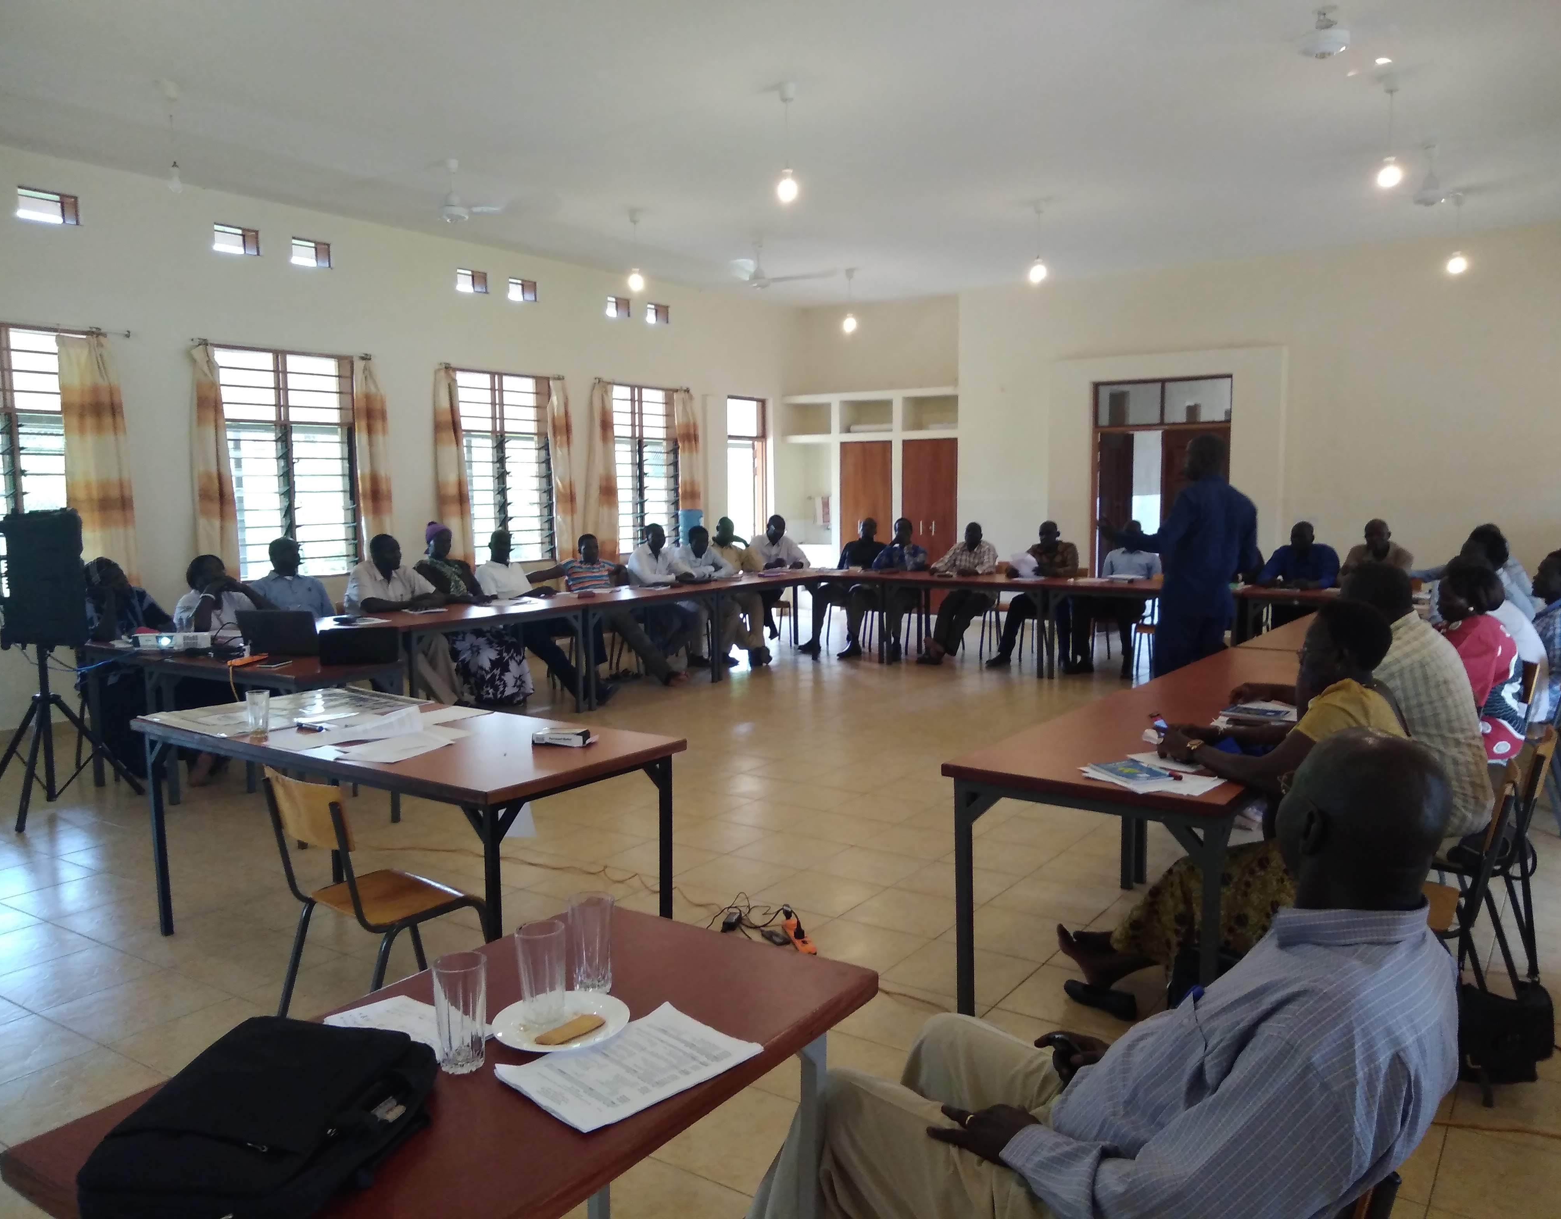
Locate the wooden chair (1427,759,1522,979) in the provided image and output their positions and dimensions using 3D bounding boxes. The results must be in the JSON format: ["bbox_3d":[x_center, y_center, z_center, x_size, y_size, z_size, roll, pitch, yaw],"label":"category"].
[{"bbox_3d":[1.638,0.794,3.494,0.530,0.800,0.430,3,6,34],"label":"wooden chair"}]

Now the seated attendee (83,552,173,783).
[{"bbox_3d":[-3.477,0.296,7.125,0.760,1.170,0.600,4,7,38],"label":"seated attendee"}]

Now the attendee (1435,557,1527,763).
[{"bbox_3d":[2.397,0.412,4.911,0.700,1.220,0.500,3,6,36],"label":"attendee"}]

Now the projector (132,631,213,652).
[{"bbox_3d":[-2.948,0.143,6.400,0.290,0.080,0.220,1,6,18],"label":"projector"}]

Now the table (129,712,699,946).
[{"bbox_3d":[-1.261,0.751,4.314,1.840,0.740,0.810,3,6,36],"label":"table"}]

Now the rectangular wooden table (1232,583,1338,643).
[{"bbox_3d":[4.047,0.260,9.009,1.500,0.745,0.770,3,6,36],"label":"rectangular wooden table"}]

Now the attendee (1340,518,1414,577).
[{"bbox_3d":[4.251,-0.024,9.437,0.560,1.260,0.850,4,7,38],"label":"attendee"}]

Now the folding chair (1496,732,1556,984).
[{"bbox_3d":[1.948,0.756,3.887,0.530,0.800,0.430,3,6,34],"label":"folding chair"}]

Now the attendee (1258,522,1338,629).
[{"bbox_3d":[3.855,-0.049,9.784,0.580,1.220,0.800,3,6,36],"label":"attendee"}]

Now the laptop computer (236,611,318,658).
[{"bbox_3d":[-2.265,0.102,6.107,0.350,0.205,0.330,1,5,11],"label":"laptop computer"}]

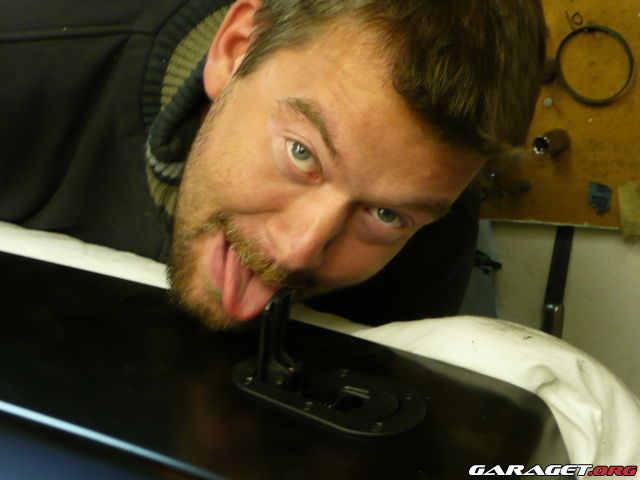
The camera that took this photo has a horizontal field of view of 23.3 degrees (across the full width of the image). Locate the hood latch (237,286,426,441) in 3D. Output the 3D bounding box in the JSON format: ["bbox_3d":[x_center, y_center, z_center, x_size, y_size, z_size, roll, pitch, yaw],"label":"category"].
[{"bbox_3d":[0.003,0.063,0.894,0.127,0.068,0.058,17,33,34],"label":"hood latch"}]

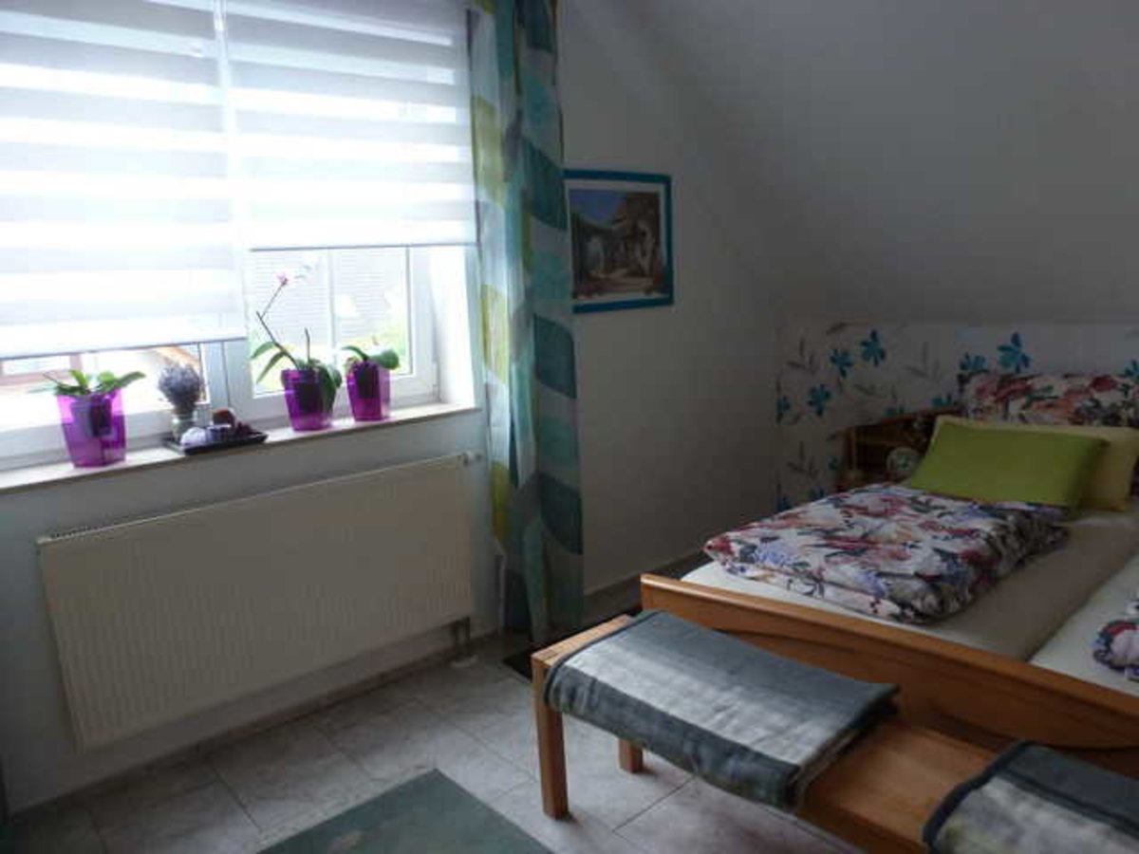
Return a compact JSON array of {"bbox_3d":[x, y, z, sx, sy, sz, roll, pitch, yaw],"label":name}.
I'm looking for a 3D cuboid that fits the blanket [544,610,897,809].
[{"bbox_3d":[0.290,0.552,1.661,0.365,0.100,0.670,-10,11,-39],"label":"blanket"}]

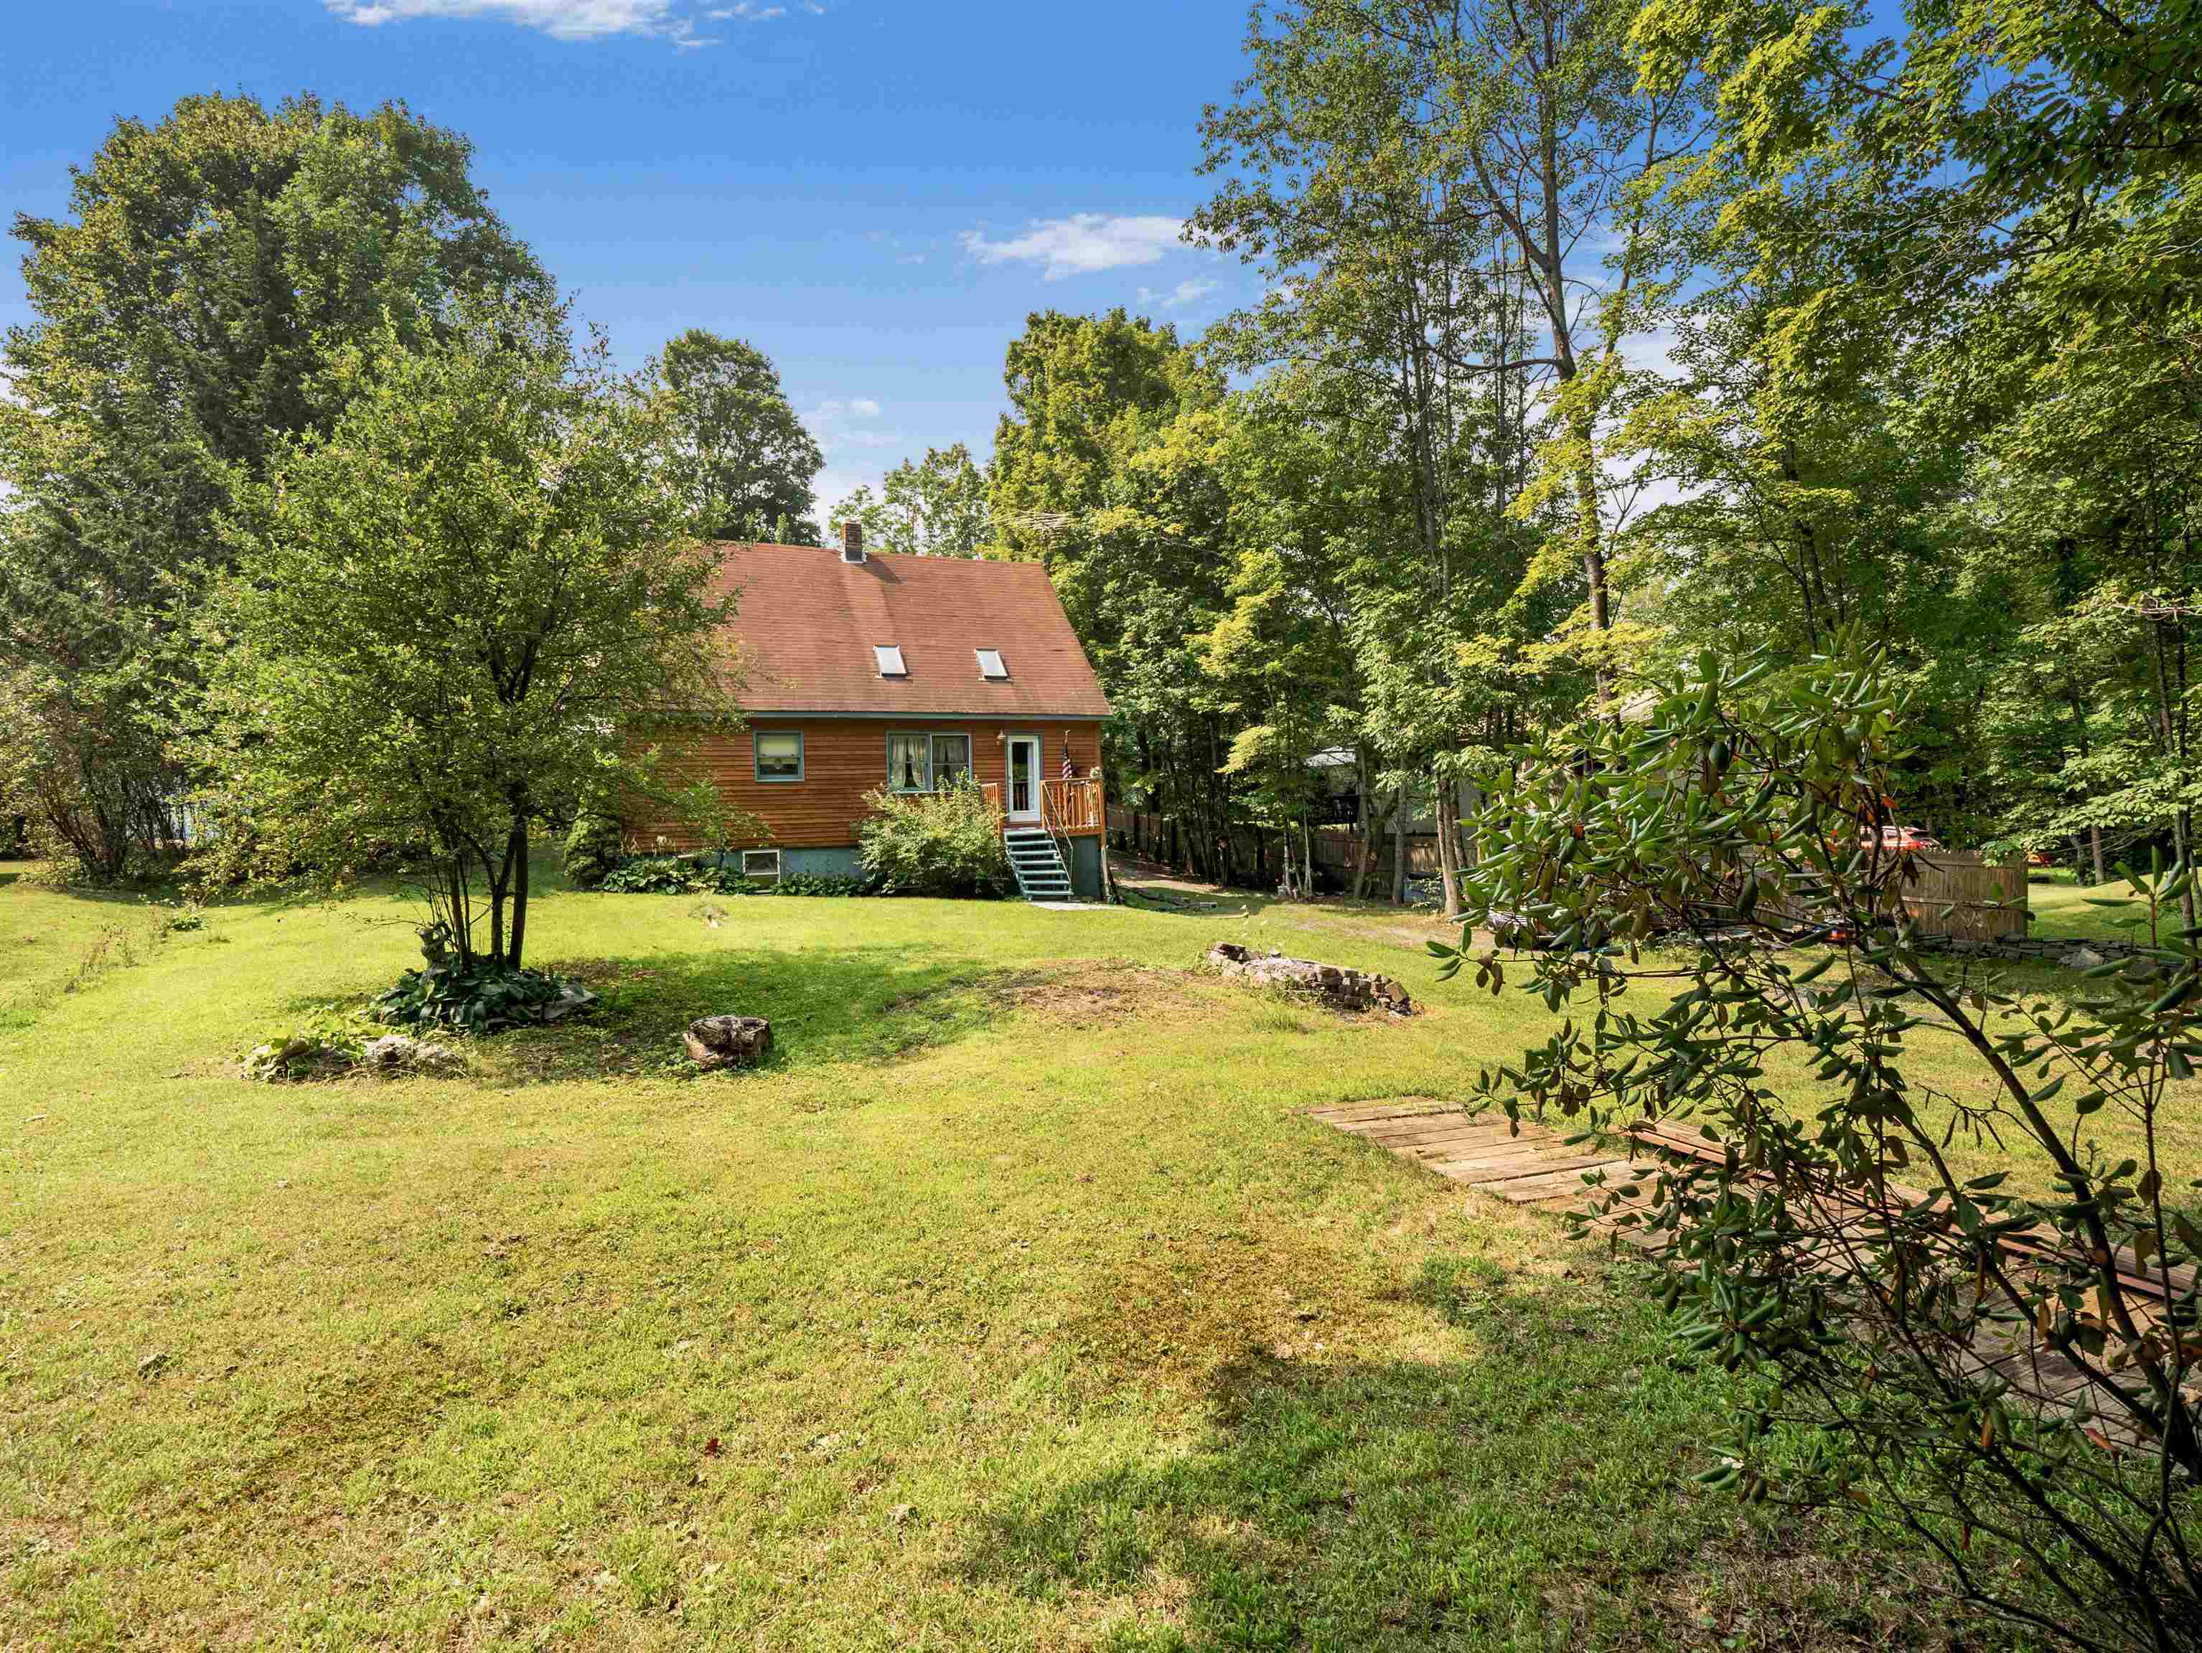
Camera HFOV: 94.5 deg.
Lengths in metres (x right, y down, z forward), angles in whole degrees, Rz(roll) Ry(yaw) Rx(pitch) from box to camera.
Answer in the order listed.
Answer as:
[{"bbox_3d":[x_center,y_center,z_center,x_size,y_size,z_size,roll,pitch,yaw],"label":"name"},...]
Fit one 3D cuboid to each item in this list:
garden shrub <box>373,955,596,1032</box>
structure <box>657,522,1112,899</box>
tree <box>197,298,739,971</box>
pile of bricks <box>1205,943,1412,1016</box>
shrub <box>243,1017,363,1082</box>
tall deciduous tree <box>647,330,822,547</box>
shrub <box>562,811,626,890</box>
[{"bbox_3d":[-5.511,1.432,9.100,1.750,0.460,1.600,-2,3,-31],"label":"garden shrub"},{"bbox_3d":[-6.458,-3.157,26.566,11.000,9.450,10.500,-2,2,-21],"label":"structure"},{"bbox_3d":[-5.851,-1.549,9.400,4.400,6.400,4.300,-2,3,-32],"label":"tree"},{"bbox_3d":[1.817,1.362,9.000,1.950,0.340,0.600,1,3,45],"label":"pile of bricks"},{"bbox_3d":[-5.363,1.519,6.850,0.670,0.310,0.620,-3,3,-38],"label":"shrub"},{"bbox_3d":[-13.933,-8.961,39.000,7.200,20.300,7.200,-2,2,-19],"label":"tall deciduous tree"},{"bbox_3d":[-10.116,0.480,20.300,1.170,1.550,1.170,-2,2,-27],"label":"shrub"}]

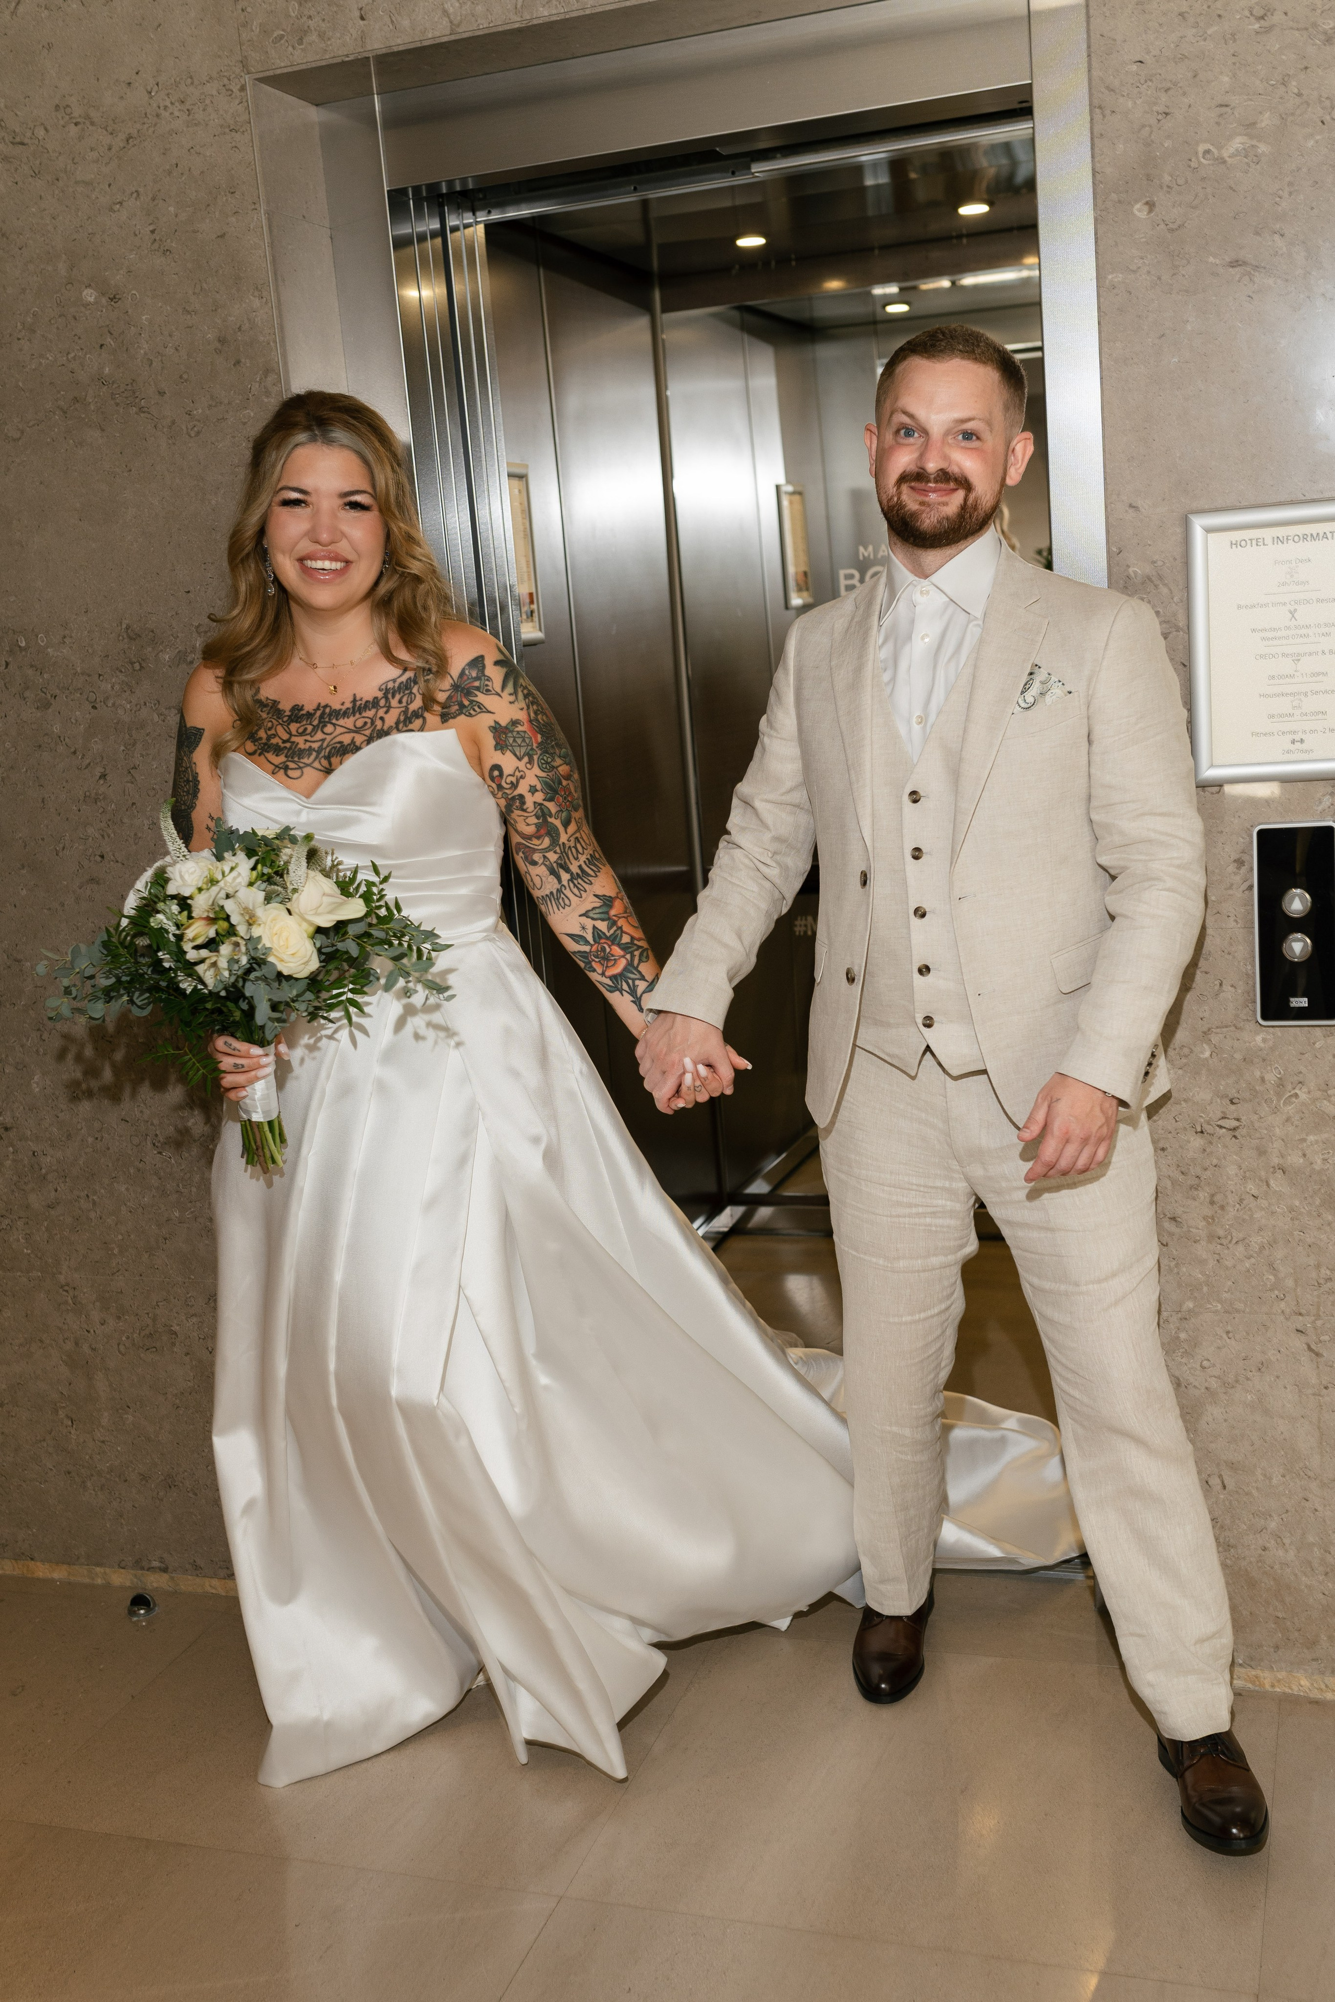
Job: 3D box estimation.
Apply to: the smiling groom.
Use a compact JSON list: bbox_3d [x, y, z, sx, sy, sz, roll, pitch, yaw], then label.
[{"bbox_3d":[0.359,0.079,2.461,0.740,1.770,0.500,-1,10,21],"label":"smiling groom"}]

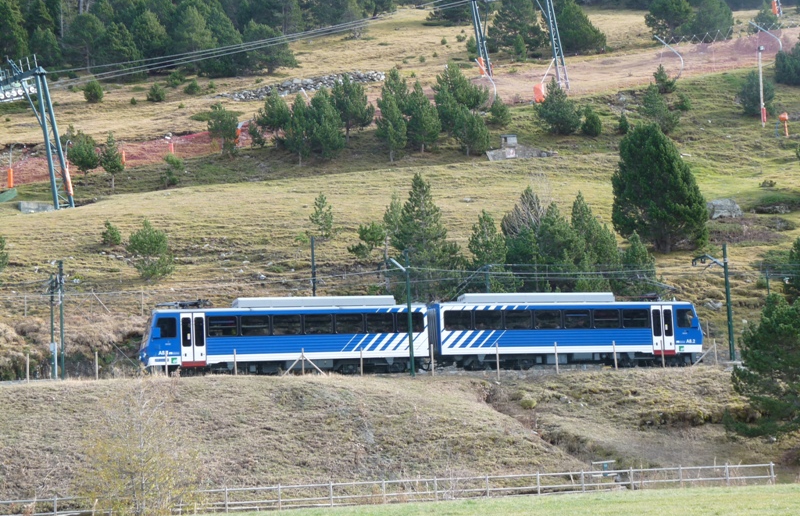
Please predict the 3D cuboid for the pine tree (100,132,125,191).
[{"bbox_3d":[-24.115,-8.052,126.000,2.013,4.899,2.013,-2,-6,0],"label":"pine tree"}]

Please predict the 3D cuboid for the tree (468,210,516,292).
[{"bbox_3d":[5.480,-0.148,89.000,2.759,5.332,2.759,-3,-6,0],"label":"tree"}]

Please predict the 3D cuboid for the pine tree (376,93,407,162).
[{"bbox_3d":[-0.706,-11.467,132.500,2.652,6.262,2.652,-3,-6,0],"label":"pine tree"}]

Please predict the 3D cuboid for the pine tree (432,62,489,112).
[{"bbox_3d":[5.624,-15.739,142.000,5.200,5.800,5.000,-2,-5,0],"label":"pine tree"}]

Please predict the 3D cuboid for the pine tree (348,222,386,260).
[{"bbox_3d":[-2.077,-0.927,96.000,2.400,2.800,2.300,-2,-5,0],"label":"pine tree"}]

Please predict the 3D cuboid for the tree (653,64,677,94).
[{"bbox_3d":[30.989,-20.913,176.000,2.812,3.480,2.812,-2,-6,0],"label":"tree"}]

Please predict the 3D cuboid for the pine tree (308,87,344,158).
[{"bbox_3d":[-6.476,-11.904,132.366,3.160,6.370,3.160,-2,-7,0],"label":"pine tree"}]

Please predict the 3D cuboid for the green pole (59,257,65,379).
[{"bbox_3d":[-17.013,3.116,75.500,0.200,5.981,0.200,-2,-6,0],"label":"green pole"}]

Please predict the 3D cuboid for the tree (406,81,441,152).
[{"bbox_3d":[2.037,-12.720,136.000,3.096,6.518,3.096,-3,-6,0],"label":"tree"}]

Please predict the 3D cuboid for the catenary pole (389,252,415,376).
[{"bbox_3d":[0.094,2.933,76.801,0.300,6.350,2.400,0,-7,-23],"label":"catenary pole"}]

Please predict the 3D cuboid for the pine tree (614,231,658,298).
[{"bbox_3d":[14.365,0.450,91.246,2.600,4.280,2.600,-2,-7,0],"label":"pine tree"}]

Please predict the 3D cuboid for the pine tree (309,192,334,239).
[{"bbox_3d":[-5.462,-2.944,105.191,1.750,3.330,1.750,-2,-7,0],"label":"pine tree"}]

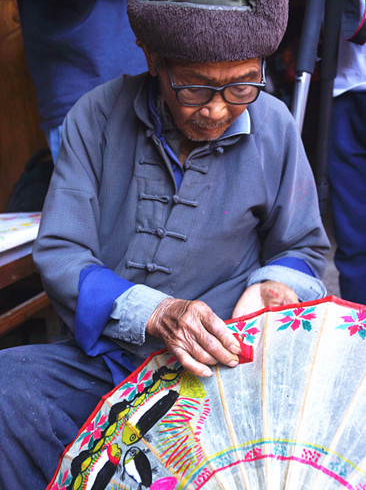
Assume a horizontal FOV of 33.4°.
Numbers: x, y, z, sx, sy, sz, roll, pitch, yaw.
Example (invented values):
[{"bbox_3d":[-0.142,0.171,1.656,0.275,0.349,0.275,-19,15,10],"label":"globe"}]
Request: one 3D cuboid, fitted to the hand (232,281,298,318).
[{"bbox_3d":[0.109,0.096,0.870,0.095,0.085,0.140,10,21,28],"label":"hand"}]

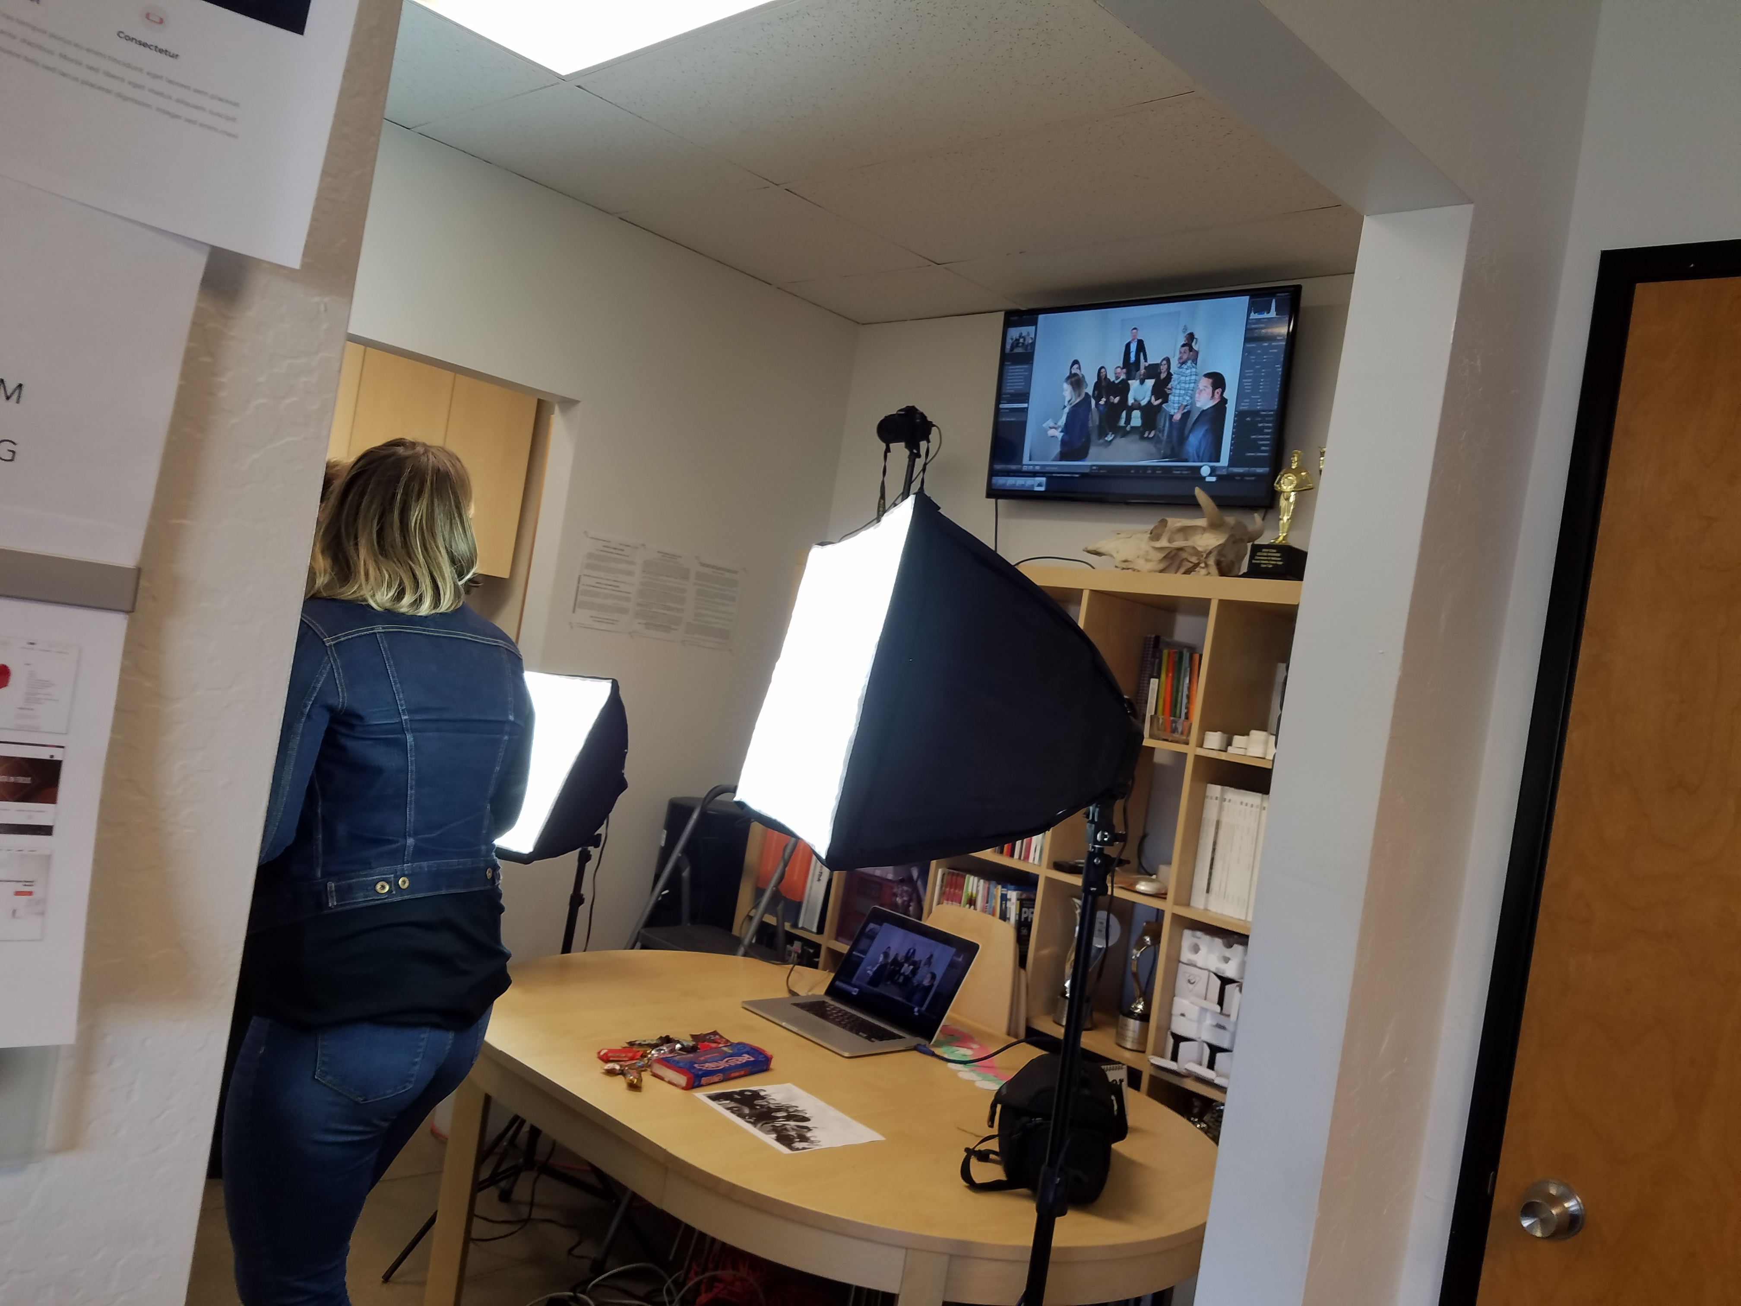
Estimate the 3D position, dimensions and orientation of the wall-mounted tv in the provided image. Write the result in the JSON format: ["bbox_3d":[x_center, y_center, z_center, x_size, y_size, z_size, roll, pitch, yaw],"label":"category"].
[{"bbox_3d":[0.710,-0.676,3.537,0.915,0.545,0.056,8,3,44],"label":"wall-mounted tv"}]

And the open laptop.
[{"bbox_3d":[-0.020,0.731,2.972,0.370,0.230,0.359,9,0,-44],"label":"open laptop"}]

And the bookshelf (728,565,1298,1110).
[{"bbox_3d":[0.407,0.709,3.434,1.850,1.850,0.390,8,0,44],"label":"bookshelf"}]

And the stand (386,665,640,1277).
[{"bbox_3d":[-0.824,0.737,3.227,0.620,1.420,0.630,9,0,-40],"label":"stand"}]

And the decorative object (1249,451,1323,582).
[{"bbox_3d":[0.940,-0.302,2.952,0.120,0.305,0.120,8,0,44],"label":"decorative object"}]

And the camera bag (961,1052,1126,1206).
[{"bbox_3d":[0.309,0.791,2.225,0.230,0.195,0.175,9,0,-13],"label":"camera bag"}]

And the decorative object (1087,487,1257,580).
[{"bbox_3d":[0.709,-0.288,3.200,0.450,0.210,0.270,8,0,44],"label":"decorative object"}]

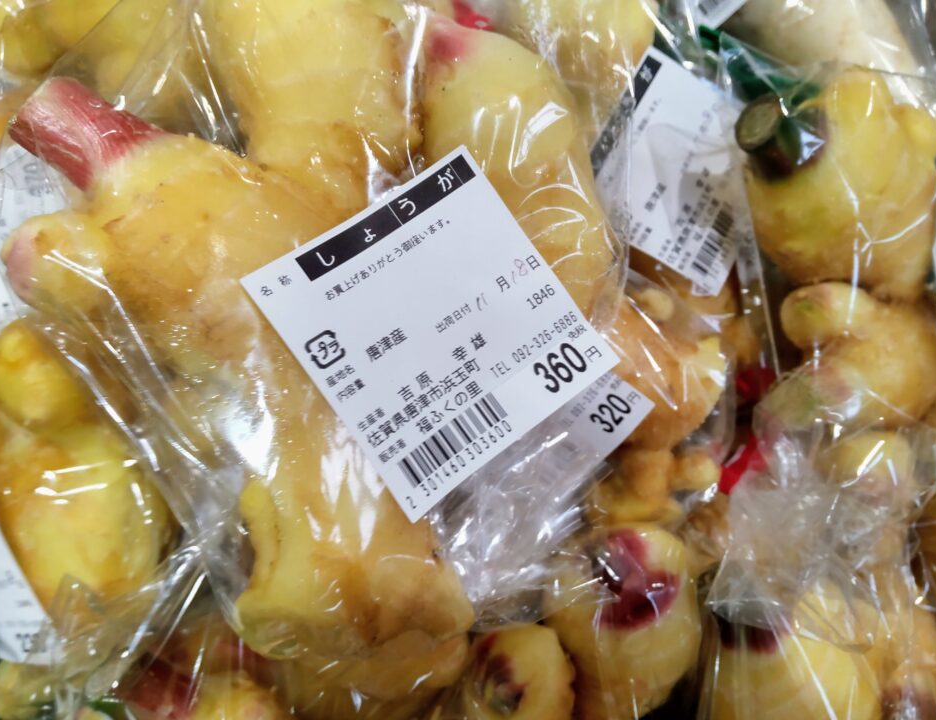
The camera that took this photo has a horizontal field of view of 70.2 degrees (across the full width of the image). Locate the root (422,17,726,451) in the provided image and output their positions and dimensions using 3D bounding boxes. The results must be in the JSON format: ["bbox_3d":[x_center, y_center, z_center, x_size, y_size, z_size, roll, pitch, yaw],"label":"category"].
[{"bbox_3d":[0.026,-0.032,0.173,0.050,0.047,0.115,-30,87,-12],"label":"root"}]

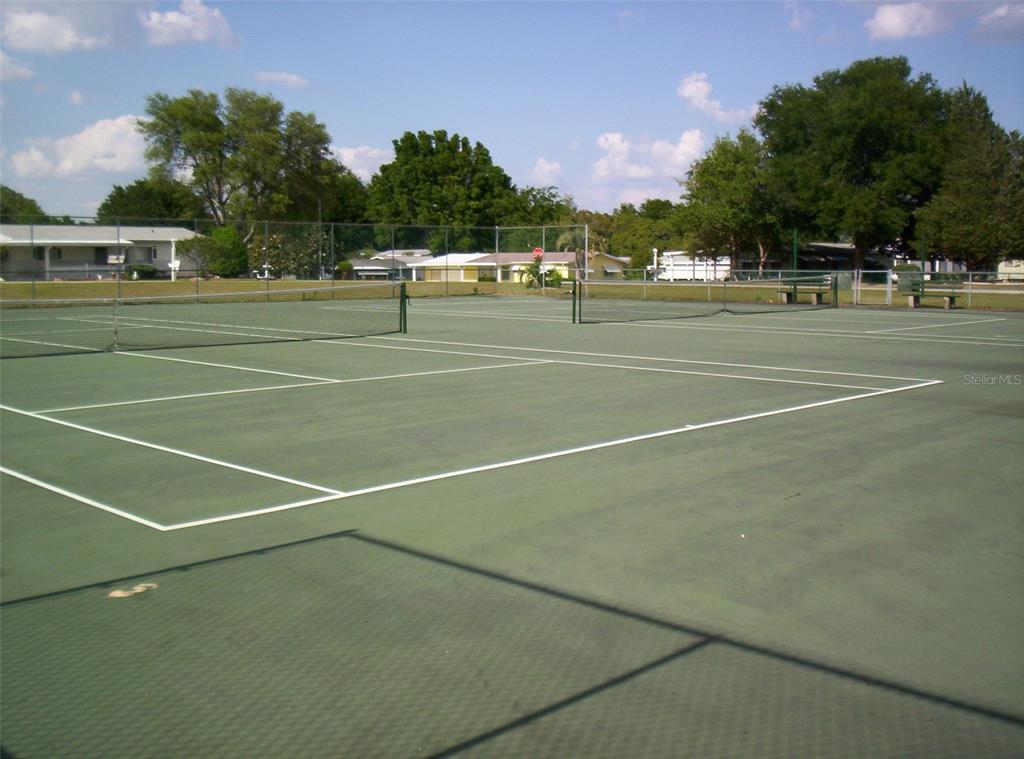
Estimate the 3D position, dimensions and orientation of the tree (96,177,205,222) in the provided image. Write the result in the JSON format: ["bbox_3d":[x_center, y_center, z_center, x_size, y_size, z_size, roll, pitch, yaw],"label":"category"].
[{"bbox_3d":[-32.413,-13.699,98.484,9.891,8.801,9.000,-2,7,-18],"label":"tree"}]

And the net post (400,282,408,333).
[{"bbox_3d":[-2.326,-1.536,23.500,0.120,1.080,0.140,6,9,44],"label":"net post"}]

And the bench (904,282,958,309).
[{"bbox_3d":[13.563,-2.721,35.100,1.820,0.870,0.640,6,9,44],"label":"bench"}]

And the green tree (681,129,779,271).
[{"bbox_3d":[15.439,-12.281,77.580,6.782,10.543,6.800,1,6,11],"label":"green tree"}]

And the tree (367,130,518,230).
[{"bbox_3d":[-7.203,-18.188,113.821,15.552,14.932,14.000,0,6,-4],"label":"tree"}]

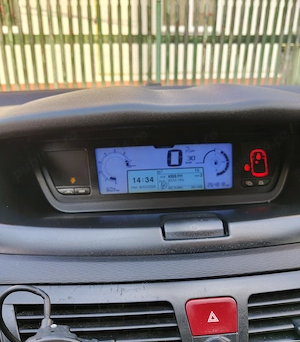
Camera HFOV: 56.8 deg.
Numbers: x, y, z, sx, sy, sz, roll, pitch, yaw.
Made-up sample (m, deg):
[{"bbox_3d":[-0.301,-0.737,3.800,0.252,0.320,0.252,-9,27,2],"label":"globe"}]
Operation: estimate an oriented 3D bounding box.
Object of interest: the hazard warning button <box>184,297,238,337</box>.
[{"bbox_3d":[0.066,0.154,0.298,0.057,0.037,0.012,-3,-9,-5],"label":"hazard warning button"}]

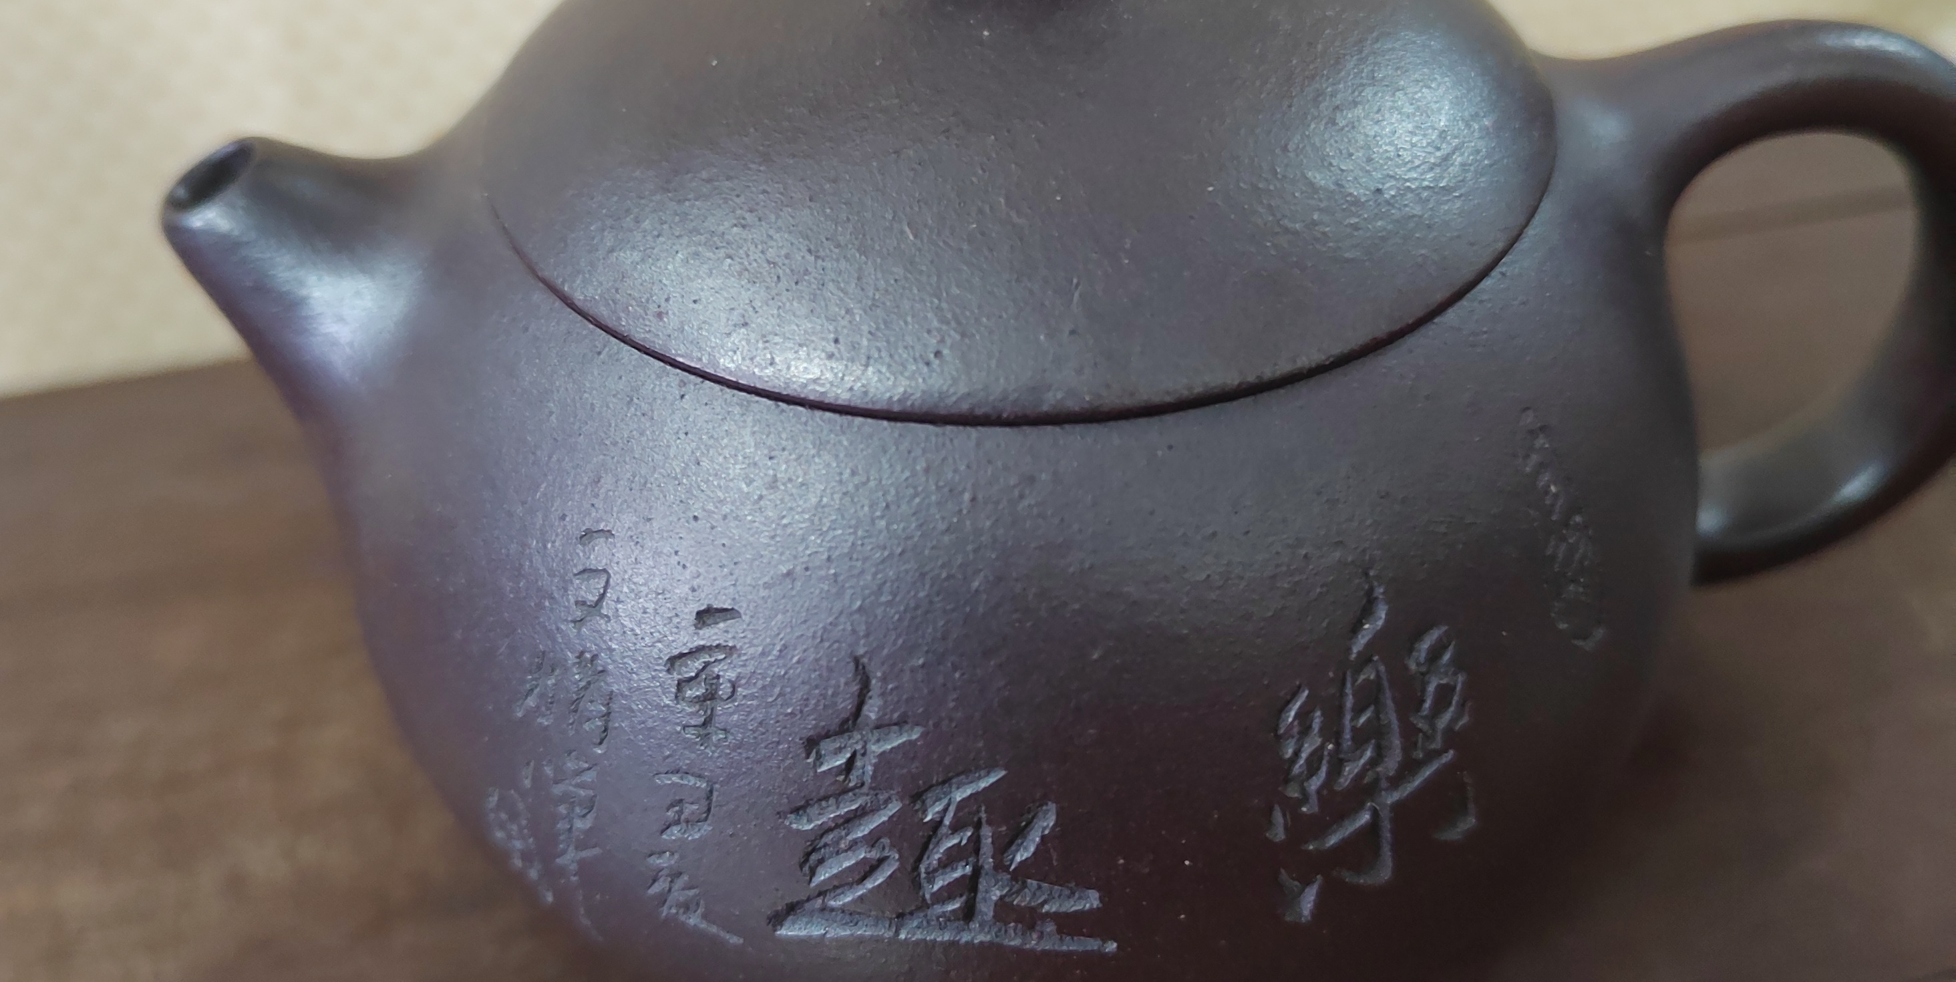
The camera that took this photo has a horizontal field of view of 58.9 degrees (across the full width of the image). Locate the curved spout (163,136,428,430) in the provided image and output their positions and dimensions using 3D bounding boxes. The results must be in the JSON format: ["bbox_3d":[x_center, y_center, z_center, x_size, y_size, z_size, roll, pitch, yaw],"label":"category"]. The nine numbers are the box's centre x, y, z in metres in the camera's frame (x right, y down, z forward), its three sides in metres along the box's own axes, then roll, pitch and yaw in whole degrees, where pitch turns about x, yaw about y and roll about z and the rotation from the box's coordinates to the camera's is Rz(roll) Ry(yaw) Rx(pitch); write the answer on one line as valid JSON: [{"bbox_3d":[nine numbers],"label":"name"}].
[{"bbox_3d":[-0.045,-0.015,0.118,0.018,0.022,0.016,-2,43,1],"label":"curved spout"}]

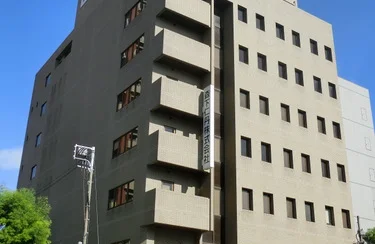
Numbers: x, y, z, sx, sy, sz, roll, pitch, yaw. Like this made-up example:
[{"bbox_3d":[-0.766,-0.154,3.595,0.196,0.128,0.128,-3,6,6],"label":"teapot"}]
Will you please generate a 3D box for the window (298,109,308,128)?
[{"bbox_3d":[9.002,-0.241,38.673,0.891,1.382,0.150,16,-27,-31],"label":"window"}]

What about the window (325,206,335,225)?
[{"bbox_3d":[9.910,6.604,34.430,0.828,1.295,0.200,16,-27,-31],"label":"window"}]

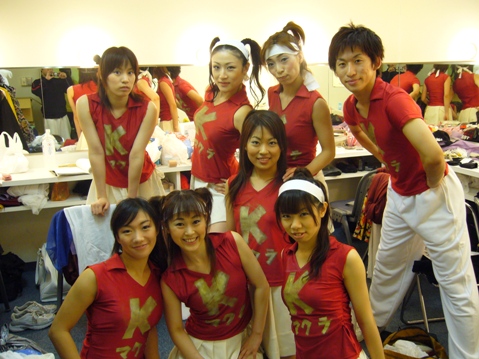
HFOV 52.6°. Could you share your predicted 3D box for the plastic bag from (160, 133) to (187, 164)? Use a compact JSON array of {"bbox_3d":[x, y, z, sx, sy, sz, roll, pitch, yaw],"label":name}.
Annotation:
[{"bbox_3d":[-0.467,-0.238,3.471,0.210,0.230,0.180,-5,13,-20],"label":"plastic bag"}]

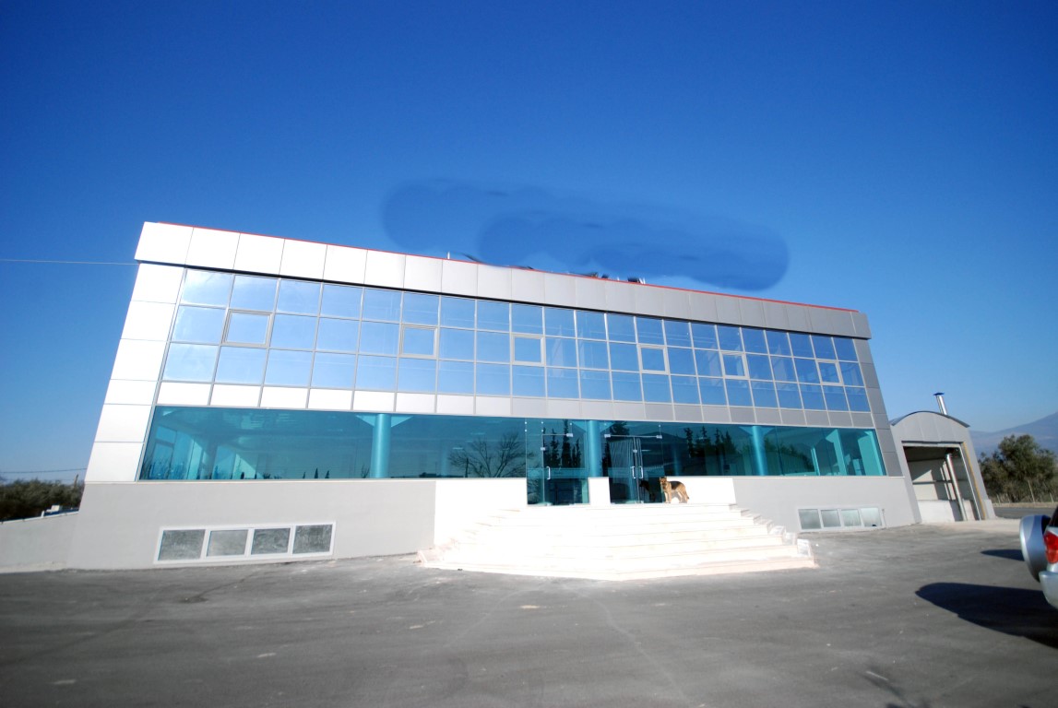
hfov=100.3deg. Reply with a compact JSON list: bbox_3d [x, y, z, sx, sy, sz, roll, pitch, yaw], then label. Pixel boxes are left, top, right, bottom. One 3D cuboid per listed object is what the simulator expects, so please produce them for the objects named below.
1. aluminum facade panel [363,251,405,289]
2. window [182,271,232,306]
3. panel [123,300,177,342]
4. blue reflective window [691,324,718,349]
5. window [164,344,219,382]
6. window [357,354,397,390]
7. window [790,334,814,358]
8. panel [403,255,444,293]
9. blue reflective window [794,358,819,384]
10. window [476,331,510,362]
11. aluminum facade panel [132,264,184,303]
[{"bbox_3d":[-4.608,-2.707,14.243,1.188,1.188,0.100,4,-18,-16],"label":"aluminum facade panel"},{"bbox_3d":[-9.158,-1.844,12.612,1.142,1.048,0.080,4,-18,-16],"label":"window"},{"bbox_3d":[-10.032,-0.850,11.669,1.021,1.061,0.060,4,-18,-16],"label":"panel"},{"bbox_3d":[6.882,-0.688,17.283,1.128,1.038,0.080,4,-18,-16],"label":"blue reflective window"},{"bbox_3d":[-9.206,0.249,12.044,1.128,1.038,0.080,4,-18,-16],"label":"window"},{"bbox_3d":[-4.795,0.617,13.934,1.212,1.121,0.080,4,-18,-16],"label":"window"},{"bbox_3d":[11.489,-0.353,18.587,1.128,1.038,0.080,4,-18,-16],"label":"window"},{"bbox_3d":[-3.598,-2.731,15.164,1.238,1.225,0.080,4,-18,-16],"label":"panel"},{"bbox_3d":[11.510,0.695,18.256,1.165,1.071,0.080,4,-18,-16],"label":"blue reflective window"},{"bbox_3d":[-1.150,-0.209,14.561,1.131,1.031,0.080,4,-18,-16],"label":"window"},{"bbox_3d":[-10.333,-1.918,12.299,1.041,1.101,0.080,4,-18,-16],"label":"aluminum facade panel"}]

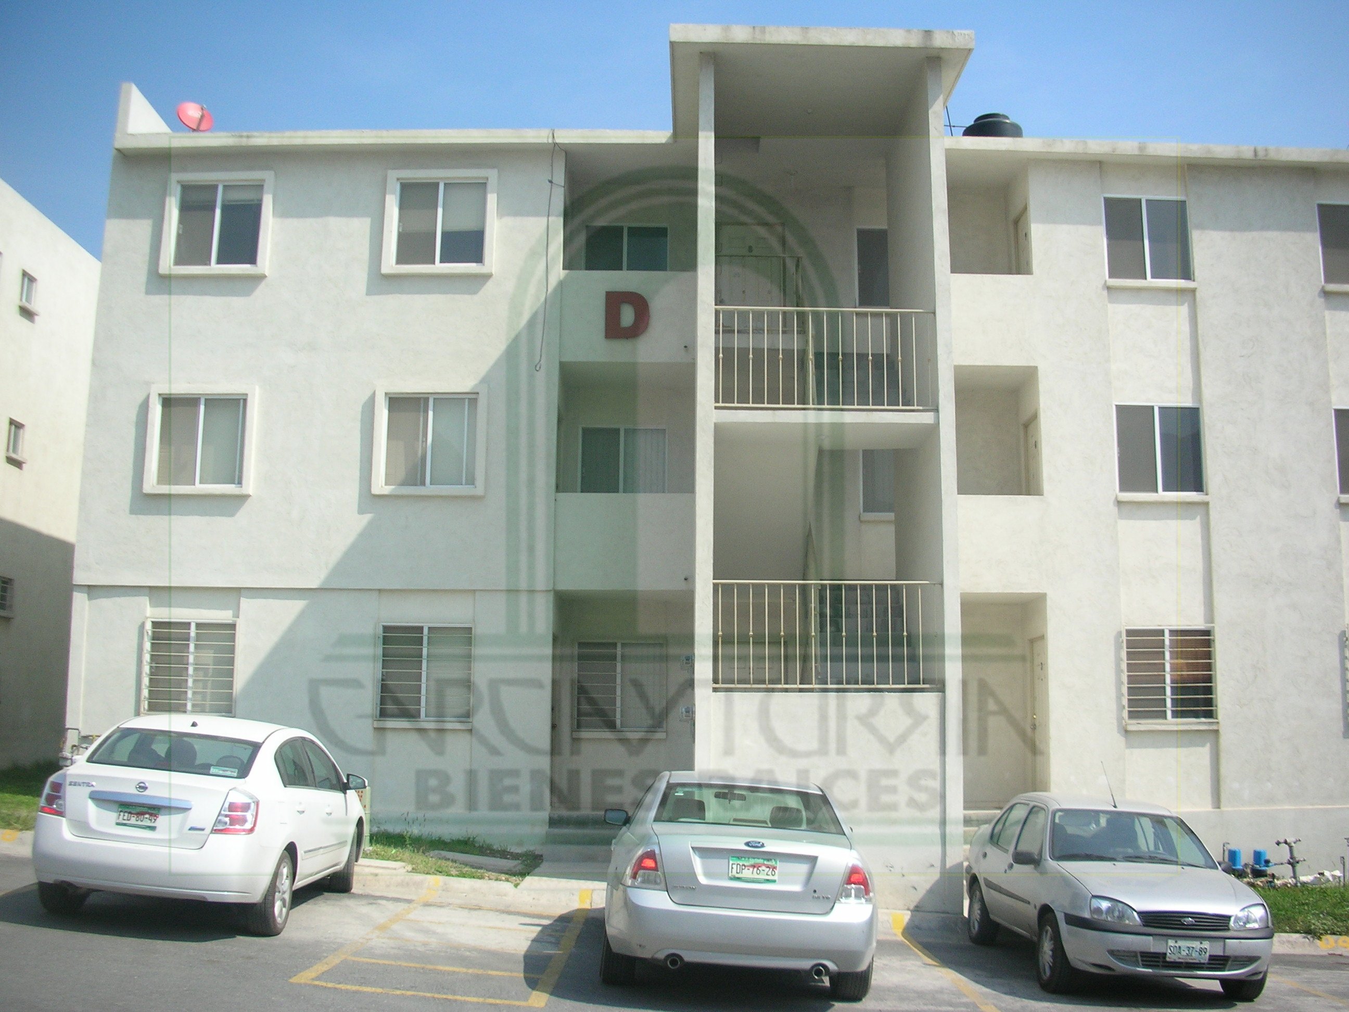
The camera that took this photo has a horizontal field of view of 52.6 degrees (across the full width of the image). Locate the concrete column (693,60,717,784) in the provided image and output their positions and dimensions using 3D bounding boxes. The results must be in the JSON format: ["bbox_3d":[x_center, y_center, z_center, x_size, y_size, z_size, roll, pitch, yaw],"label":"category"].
[{"bbox_3d":[0.306,-0.469,13.640,0.180,8.500,0.200,1,-9,-1],"label":"concrete column"}]

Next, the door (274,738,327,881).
[{"bbox_3d":[-3.019,2.461,10.987,0.250,1.130,1.050,7,-9,-2],"label":"door"}]

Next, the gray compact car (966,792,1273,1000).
[{"bbox_3d":[3.604,3.211,11.623,1.670,1.410,4.140,2,-10,0],"label":"gray compact car"}]

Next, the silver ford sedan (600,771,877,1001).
[{"bbox_3d":[0.433,2.750,10.418,1.900,1.450,4.830,4,-10,0],"label":"silver ford sedan"}]

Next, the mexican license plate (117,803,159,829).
[{"bbox_3d":[-3.651,2.119,9.286,0.300,0.150,0.015,5,-13,-2],"label":"mexican license plate"}]

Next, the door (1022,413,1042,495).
[{"bbox_3d":[4.710,-0.087,17.869,0.060,2.100,0.820,1,-10,-1],"label":"door"}]

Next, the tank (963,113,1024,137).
[{"bbox_3d":[4.645,-5.206,19.834,0.880,1.040,0.880,1,-10,-1],"label":"tank"}]

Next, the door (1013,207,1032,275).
[{"bbox_3d":[4.732,-2.918,18.355,0.060,2.100,0.820,1,-10,-1],"label":"door"}]

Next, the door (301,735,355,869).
[{"bbox_3d":[-3.063,2.624,12.024,0.250,1.130,1.100,7,-9,-2],"label":"door"}]

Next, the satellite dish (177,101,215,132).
[{"bbox_3d":[-6.706,-5.496,19.159,0.540,0.540,0.300,8,-26,-37],"label":"satellite dish"}]

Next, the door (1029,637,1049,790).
[{"bbox_3d":[4.344,2.605,16.250,0.090,2.050,0.820,1,-9,-1],"label":"door"}]

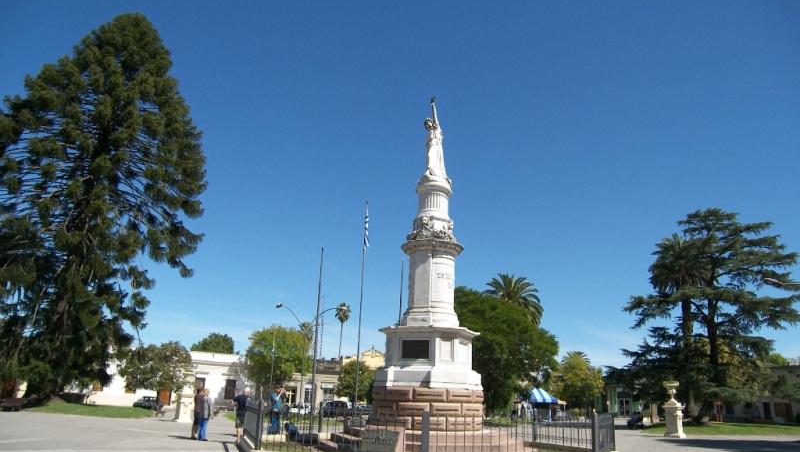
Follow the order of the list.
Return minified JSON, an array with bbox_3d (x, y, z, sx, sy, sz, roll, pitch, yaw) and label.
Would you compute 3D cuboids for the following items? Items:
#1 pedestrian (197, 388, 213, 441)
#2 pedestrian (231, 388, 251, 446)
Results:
[{"bbox_3d":[-6.614,6.394,18.843,0.500,1.660,0.360,-13,-23,40],"label":"pedestrian"},{"bbox_3d":[-5.138,6.197,18.185,0.580,1.730,0.450,-4,-18,19],"label":"pedestrian"}]

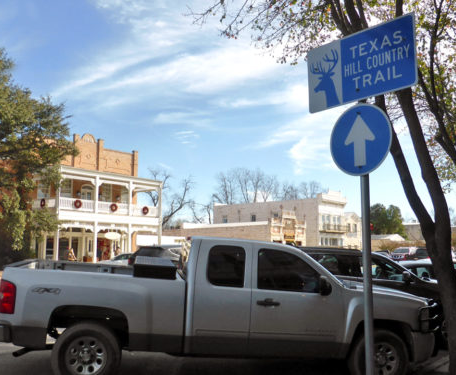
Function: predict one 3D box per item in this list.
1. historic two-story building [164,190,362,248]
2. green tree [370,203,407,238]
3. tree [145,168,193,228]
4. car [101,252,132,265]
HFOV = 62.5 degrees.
[{"bbox_3d":[5.814,6.975,62.859,24.500,10.300,23.000,10,-13,-43],"label":"historic two-story building"},{"bbox_3d":[33.166,9.003,77.657,7.800,11.980,7.500,-3,-10,23],"label":"green tree"},{"bbox_3d":[-8.575,3.864,56.097,6.800,13.780,6.500,2,-9,-9],"label":"tree"},{"bbox_3d":[-5.574,4.587,22.337,4.550,1.450,1.800,0,-9,6],"label":"car"}]

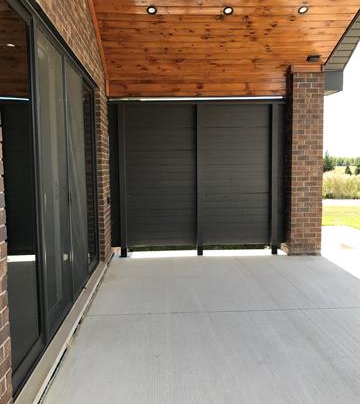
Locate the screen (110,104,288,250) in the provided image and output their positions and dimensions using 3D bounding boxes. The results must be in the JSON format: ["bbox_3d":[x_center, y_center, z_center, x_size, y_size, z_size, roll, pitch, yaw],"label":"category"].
[{"bbox_3d":[0.312,-0.364,6.186,2.836,2.449,0.130,-1,5,-3],"label":"screen"}]

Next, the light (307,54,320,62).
[{"bbox_3d":[1.990,-2.136,5.780,0.190,0.080,0.110,-1,5,-3],"label":"light"}]

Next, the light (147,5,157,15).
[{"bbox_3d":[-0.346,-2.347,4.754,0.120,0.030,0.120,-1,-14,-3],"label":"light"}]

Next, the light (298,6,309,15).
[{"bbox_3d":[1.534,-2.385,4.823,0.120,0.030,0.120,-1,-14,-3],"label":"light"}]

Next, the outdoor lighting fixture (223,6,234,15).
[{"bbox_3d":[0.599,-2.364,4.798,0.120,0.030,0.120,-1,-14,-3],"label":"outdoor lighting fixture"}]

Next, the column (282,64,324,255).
[{"bbox_3d":[1.968,-0.637,6.279,0.486,2.939,0.486,-1,5,-3],"label":"column"}]

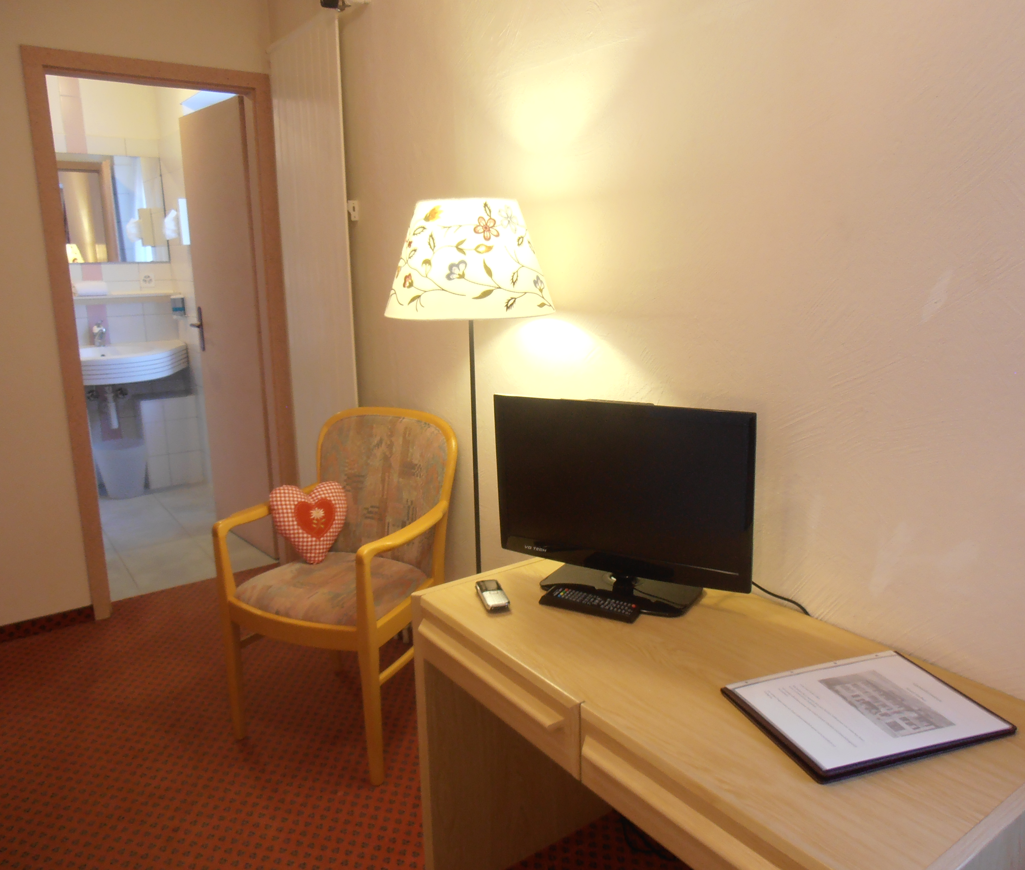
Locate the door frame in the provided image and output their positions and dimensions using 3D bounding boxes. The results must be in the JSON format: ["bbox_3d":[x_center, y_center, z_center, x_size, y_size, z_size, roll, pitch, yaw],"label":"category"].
[{"bbox_3d":[-1.325,-0.360,3.187,0.845,2.053,0.168,-9,15,-35],"label":"door frame"}]

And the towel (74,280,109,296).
[{"bbox_3d":[-2.440,-0.847,4.650,0.189,0.087,0.119,-9,15,-35],"label":"towel"}]

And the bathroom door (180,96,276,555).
[{"bbox_3d":[-1.323,-0.467,3.774,0.040,1.997,0.737,-11,16,-39],"label":"bathroom door"}]

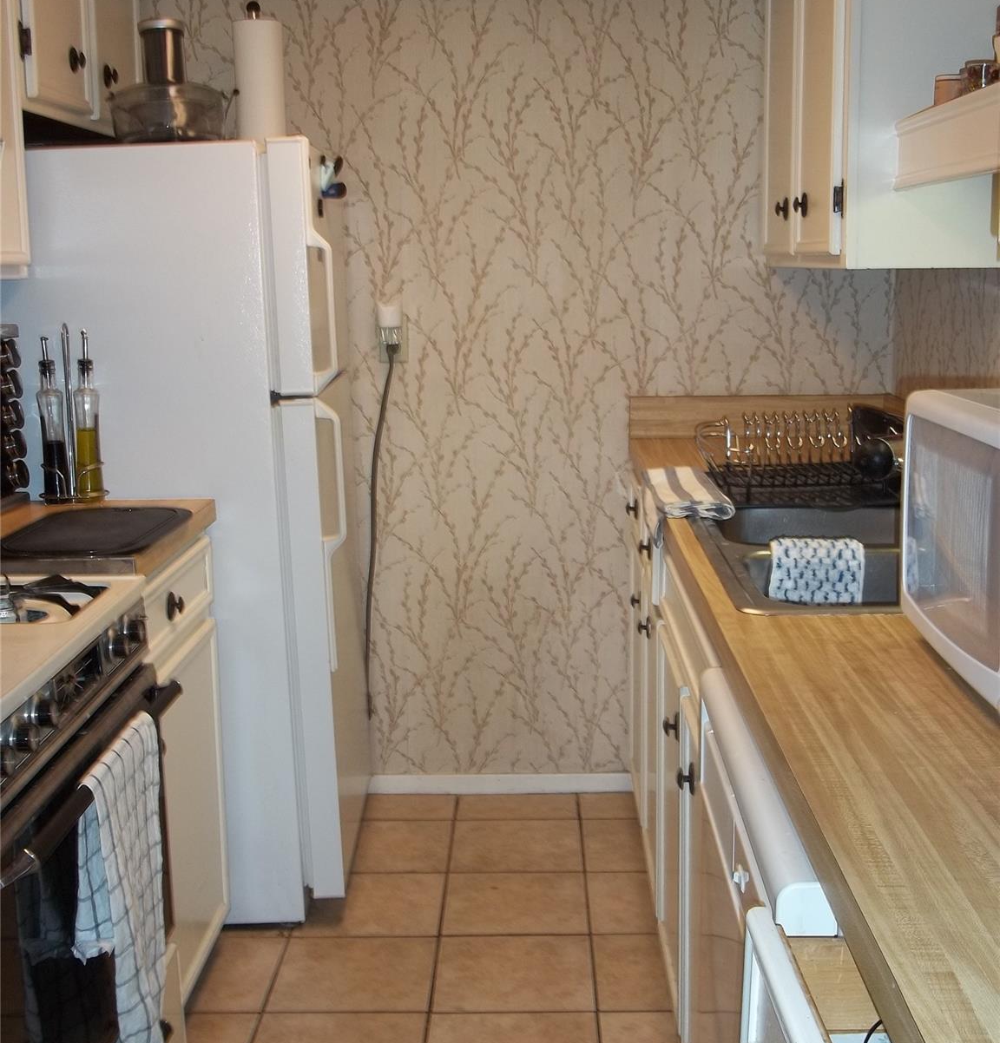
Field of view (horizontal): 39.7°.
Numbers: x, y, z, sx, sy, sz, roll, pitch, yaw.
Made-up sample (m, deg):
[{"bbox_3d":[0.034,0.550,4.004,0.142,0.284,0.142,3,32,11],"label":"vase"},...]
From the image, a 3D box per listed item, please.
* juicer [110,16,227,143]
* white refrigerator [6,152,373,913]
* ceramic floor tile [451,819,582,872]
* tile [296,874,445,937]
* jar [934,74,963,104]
[{"bbox_3d":[-0.670,-0.878,2.811,0.228,0.268,0.240,-1,11,1],"label":"juicer"},{"bbox_3d":[-0.681,0.004,3.074,0.775,1.595,0.700,-1,11,1],"label":"white refrigerator"},{"bbox_3d":[0.041,0.778,3.310,0.305,0.010,0.299,-1,10,1],"label":"ceramic floor tile"},{"bbox_3d":[-0.275,0.831,3.001,0.305,0.010,0.300,-1,11,1],"label":"tile"},{"bbox_3d":[0.735,-0.686,2.256,0.056,0.080,0.056,-1,11,1],"label":"jar"}]

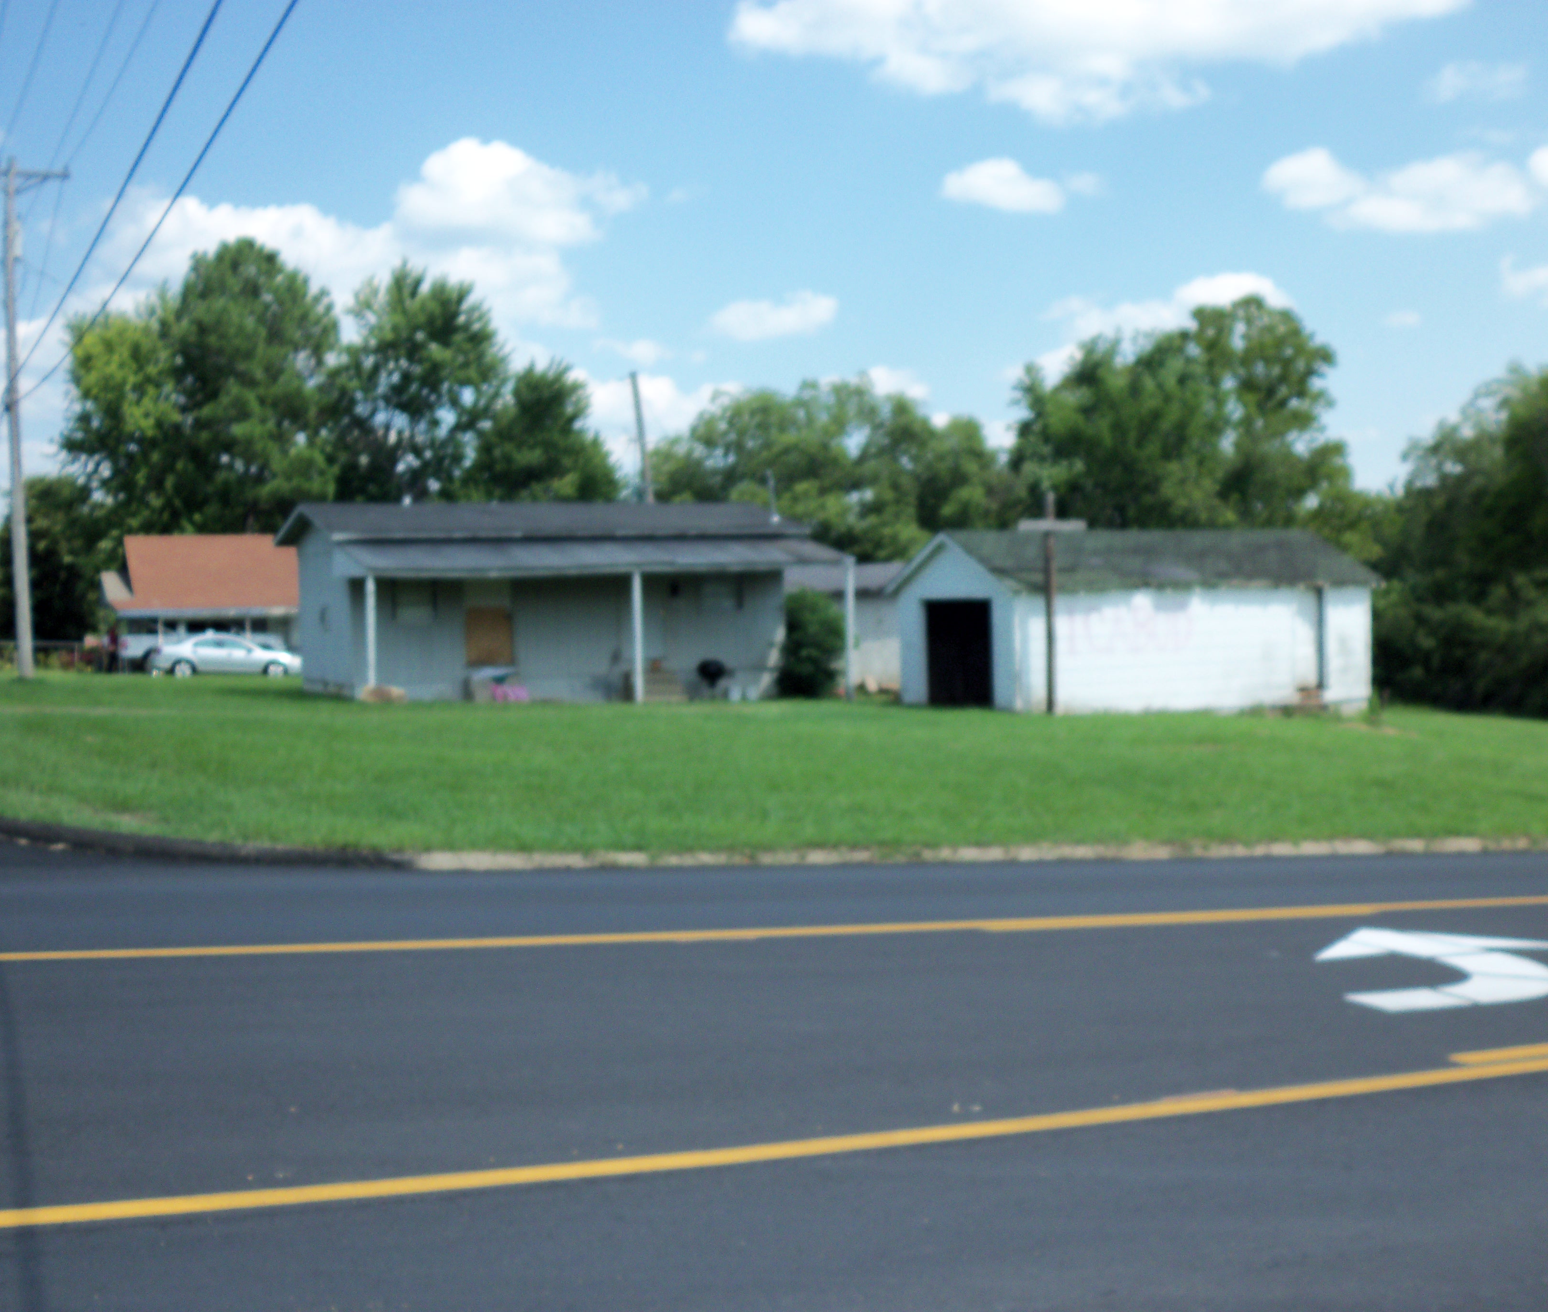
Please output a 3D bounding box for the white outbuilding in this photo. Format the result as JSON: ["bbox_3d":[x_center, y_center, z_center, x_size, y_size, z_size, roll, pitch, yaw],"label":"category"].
[{"bbox_3d":[7.744,-0.907,36.444,10.049,3.503,4.129,-3,2,-29],"label":"white outbuilding"}]

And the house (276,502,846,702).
[{"bbox_3d":[-4.706,-1.353,37.618,10.567,4.157,7.324,-2,2,-27],"label":"house"}]

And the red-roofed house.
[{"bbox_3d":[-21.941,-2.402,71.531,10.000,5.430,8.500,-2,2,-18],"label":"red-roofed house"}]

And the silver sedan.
[{"bbox_3d":[-17.167,-0.195,54.580,4.800,1.460,1.820,-2,2,-12],"label":"silver sedan"}]

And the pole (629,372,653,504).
[{"bbox_3d":[-3.854,-4.351,54.899,0.280,9.509,0.280,-8,2,0],"label":"pole"}]

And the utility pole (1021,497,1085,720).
[{"bbox_3d":[5.034,-0.960,31.490,1.450,4.056,0.200,-2,2,-25],"label":"utility pole"}]

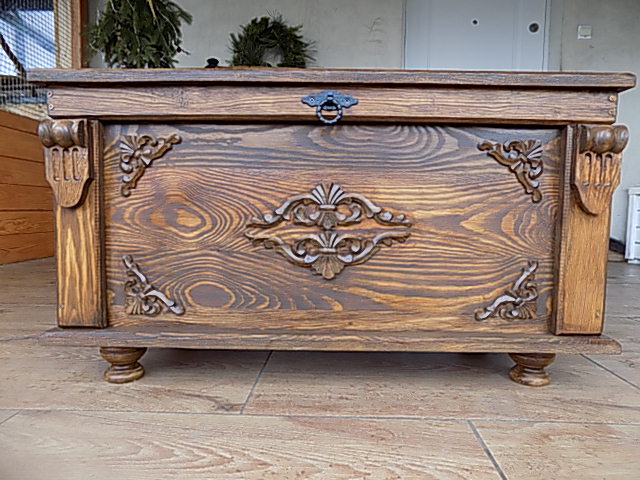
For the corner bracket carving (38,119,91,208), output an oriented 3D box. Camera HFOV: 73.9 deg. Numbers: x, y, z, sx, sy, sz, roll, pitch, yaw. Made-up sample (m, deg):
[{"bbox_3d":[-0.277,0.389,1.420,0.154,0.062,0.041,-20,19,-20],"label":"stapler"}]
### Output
[{"bbox_3d":[-0.385,-0.115,0.647,0.069,0.133,0.034,1,5,0],"label":"corner bracket carving"}]

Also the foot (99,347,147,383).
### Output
[{"bbox_3d":[-0.327,0.194,0.709,0.073,0.063,0.073,1,5,0],"label":"foot"}]

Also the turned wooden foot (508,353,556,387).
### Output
[{"bbox_3d":[0.351,0.202,0.703,0.073,0.063,0.073,1,5,0],"label":"turned wooden foot"}]

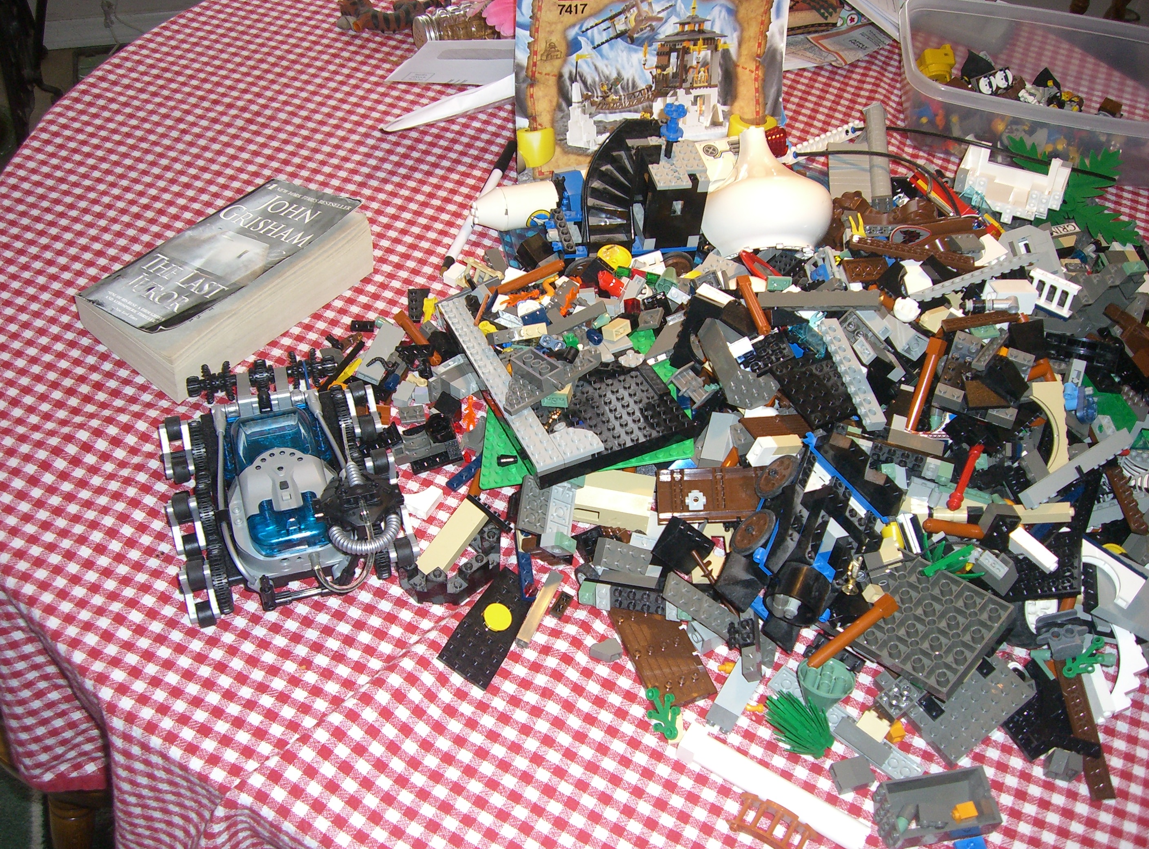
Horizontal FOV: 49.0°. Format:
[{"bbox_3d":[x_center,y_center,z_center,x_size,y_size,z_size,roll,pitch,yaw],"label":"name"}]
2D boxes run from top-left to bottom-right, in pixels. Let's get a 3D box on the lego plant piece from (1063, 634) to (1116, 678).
[{"bbox_3d":[0.280,0.127,0.688,0.028,0.008,0.019,-14,50,-15],"label":"lego plant piece"}]

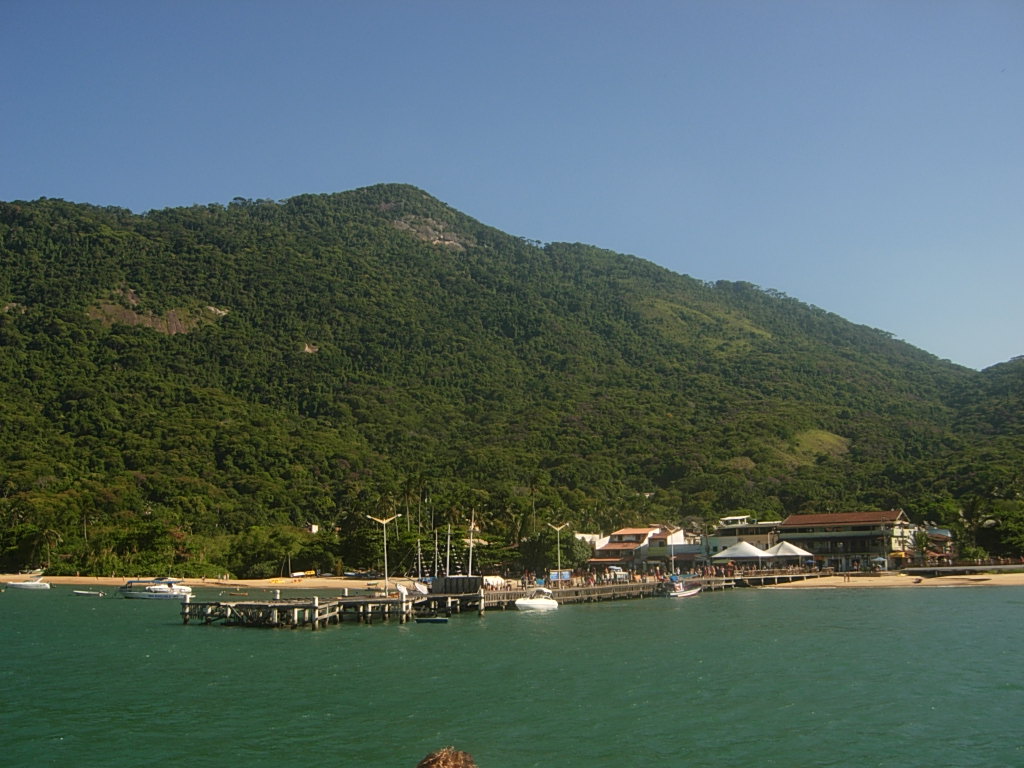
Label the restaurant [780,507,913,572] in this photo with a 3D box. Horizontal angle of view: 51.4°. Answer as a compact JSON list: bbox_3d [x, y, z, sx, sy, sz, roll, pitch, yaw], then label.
[{"bbox_3d":[56.160,26.600,179.880,19.090,10.130,9.000,-8,-11,35],"label":"restaurant"}]

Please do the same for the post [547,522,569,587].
[{"bbox_3d":[5.350,19.750,121.390,2.170,7.500,0.350,-4,-9,15],"label":"post"}]

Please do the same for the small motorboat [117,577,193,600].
[{"bbox_3d":[-52.670,30.380,157.360,10.120,2.480,2.900,0,-9,-10],"label":"small motorboat"}]

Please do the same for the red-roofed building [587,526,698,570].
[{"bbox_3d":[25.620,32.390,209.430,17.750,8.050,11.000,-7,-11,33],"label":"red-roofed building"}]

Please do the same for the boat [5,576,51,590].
[{"bbox_3d":[-100.910,41.680,222.540,7.760,2.250,2.700,-2,-9,5],"label":"boat"}]

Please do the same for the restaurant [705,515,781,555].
[{"bbox_3d":[41.300,28.670,190.730,10.340,10.000,9.000,-7,-11,32],"label":"restaurant"}]

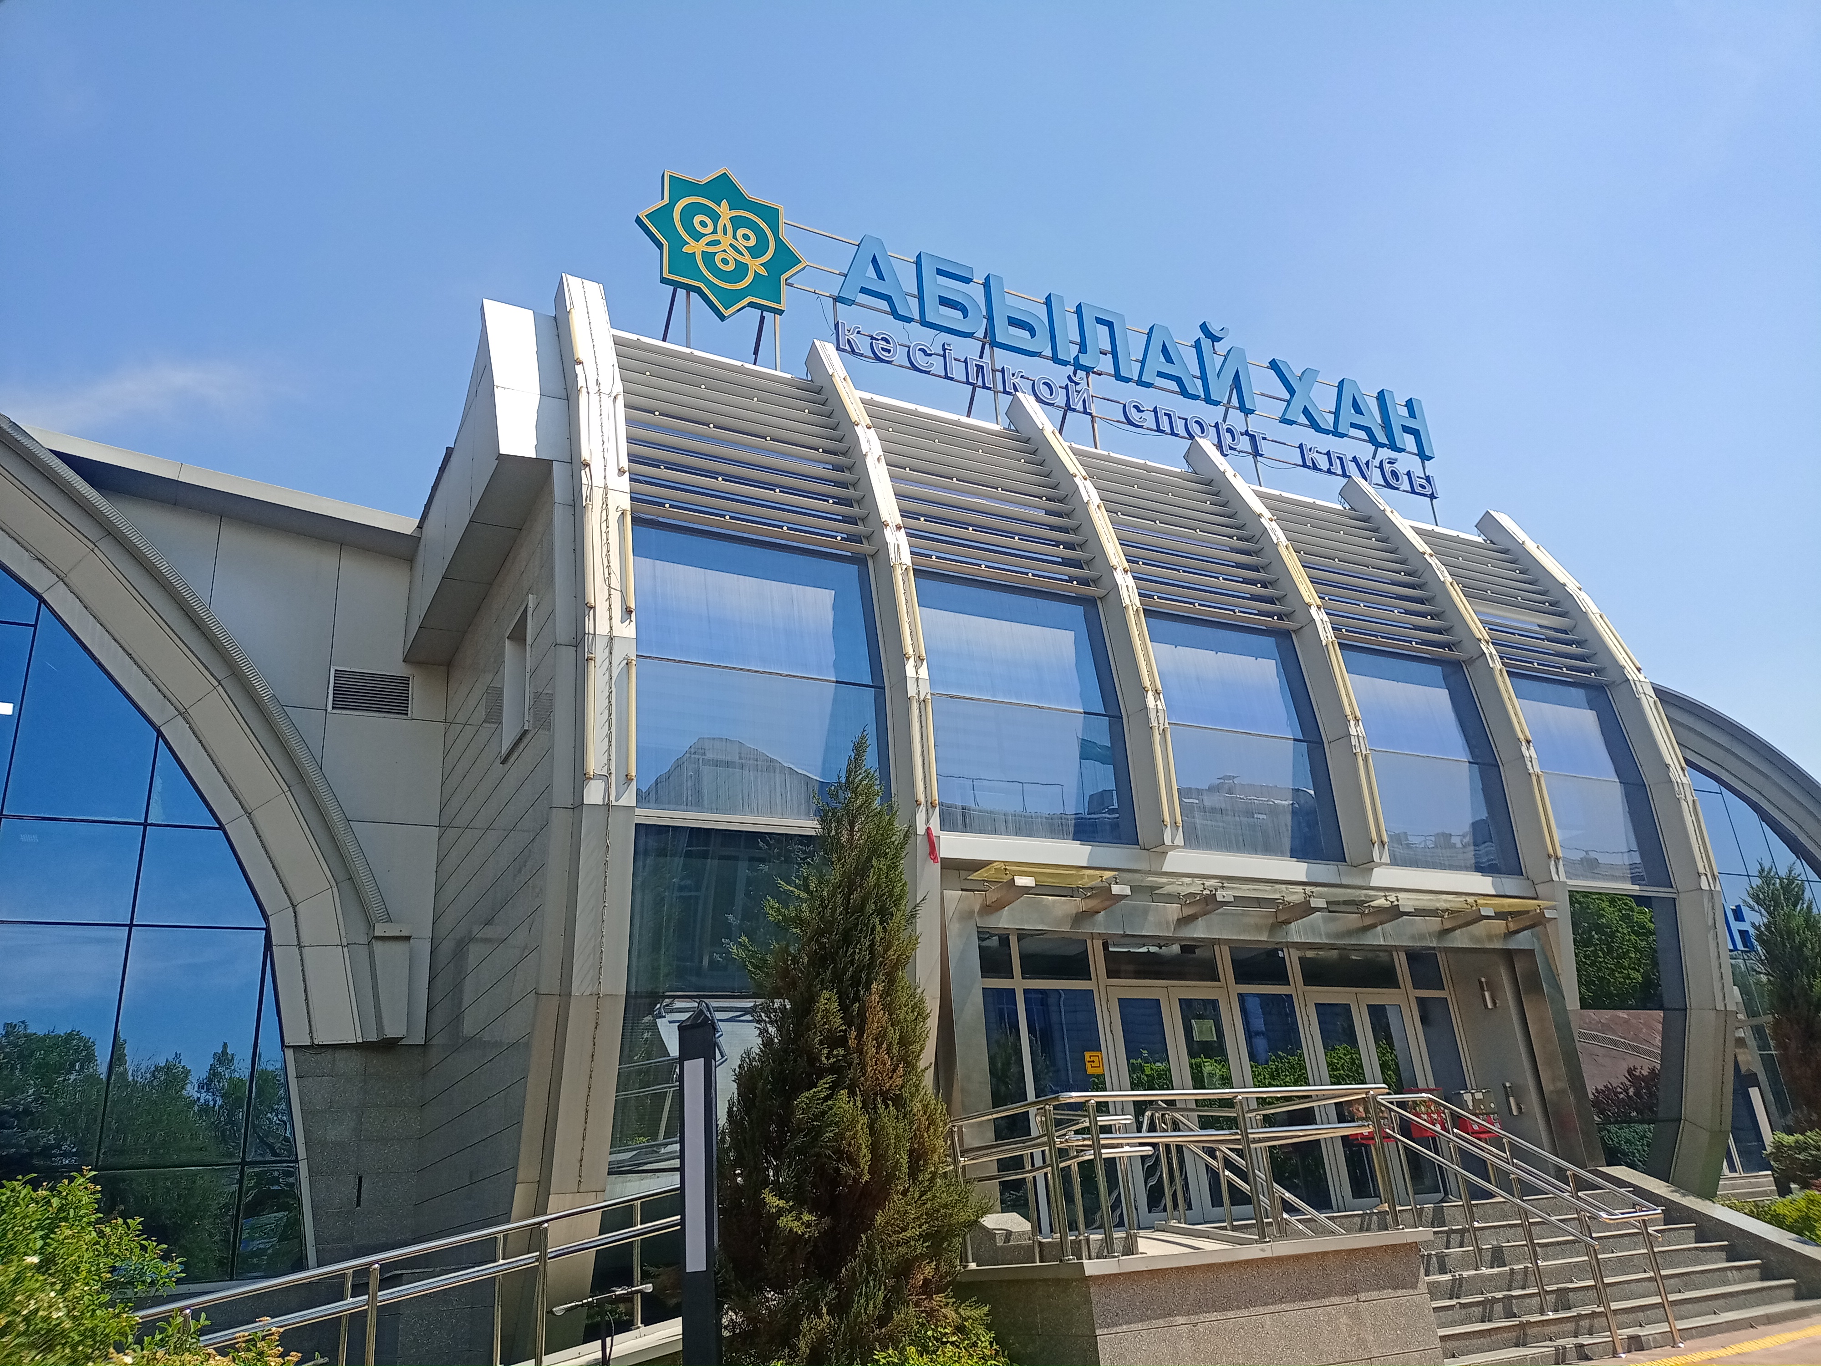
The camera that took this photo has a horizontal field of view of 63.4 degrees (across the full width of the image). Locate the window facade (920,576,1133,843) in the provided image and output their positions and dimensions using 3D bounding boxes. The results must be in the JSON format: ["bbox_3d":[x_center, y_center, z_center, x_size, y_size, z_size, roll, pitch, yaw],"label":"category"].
[{"bbox_3d":[0.934,0.177,13.582,2.387,2.616,0.200,8,-26,-28],"label":"window facade"}]

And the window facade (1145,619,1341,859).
[{"bbox_3d":[3.219,0.480,14.813,2.387,2.616,0.200,8,-26,-28],"label":"window facade"}]

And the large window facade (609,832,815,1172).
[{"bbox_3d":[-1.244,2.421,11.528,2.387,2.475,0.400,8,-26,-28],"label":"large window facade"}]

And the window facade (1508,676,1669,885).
[{"bbox_3d":[7.788,1.085,17.273,2.387,2.616,0.200,8,-26,-28],"label":"window facade"}]

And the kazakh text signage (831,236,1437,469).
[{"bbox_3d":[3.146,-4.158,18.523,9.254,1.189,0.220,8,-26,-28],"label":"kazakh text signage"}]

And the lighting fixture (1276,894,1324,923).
[{"bbox_3d":[3.642,2.126,13.710,0.195,0.105,0.460,8,-26,-28],"label":"lighting fixture"}]

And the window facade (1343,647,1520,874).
[{"bbox_3d":[5.503,0.783,16.043,2.387,2.616,0.200,8,-26,-28],"label":"window facade"}]

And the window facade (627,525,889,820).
[{"bbox_3d":[-1.351,-0.125,12.352,2.387,2.616,0.200,8,-26,-28],"label":"window facade"}]

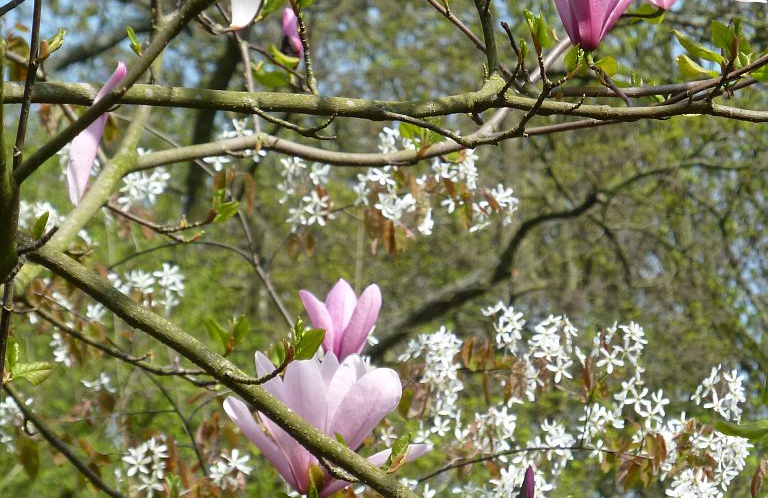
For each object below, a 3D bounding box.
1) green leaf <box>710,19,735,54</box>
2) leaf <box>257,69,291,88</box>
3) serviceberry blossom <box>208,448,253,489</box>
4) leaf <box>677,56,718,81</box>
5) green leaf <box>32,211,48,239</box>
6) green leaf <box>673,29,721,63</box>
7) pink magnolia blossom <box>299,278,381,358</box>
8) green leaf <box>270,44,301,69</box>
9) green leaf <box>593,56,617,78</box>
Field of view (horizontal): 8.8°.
[{"bbox_3d":[0.271,-0.170,4.000,0.017,0.030,0.006,-30,11,10],"label":"green leaf"},{"bbox_3d":[-0.097,-0.151,4.400,0.030,0.018,0.021,0,-6,0],"label":"leaf"},{"bbox_3d":[-0.153,0.220,5.000,0.044,0.042,0.028,0,-5,0],"label":"serviceberry blossom"},{"bbox_3d":[0.251,-0.144,4.000,0.034,0.018,0.010,26,-50,-11],"label":"leaf"},{"bbox_3d":[-0.271,-0.019,3.950,0.009,0.024,0.010,20,-5,0],"label":"green leaf"},{"bbox_3d":[0.263,-0.170,4.200,0.047,0.017,0.018,31,0,0],"label":"green leaf"},{"bbox_3d":[-0.038,0.072,4.350,0.070,0.092,0.068,0,-6,0],"label":"pink magnolia blossom"},{"bbox_3d":[-0.082,-0.160,4.150,0.027,0.009,0.015,35,30,-11],"label":"green leaf"},{"bbox_3d":[0.176,-0.146,4.000,0.020,0.016,0.007,30,-30,27],"label":"green leaf"}]

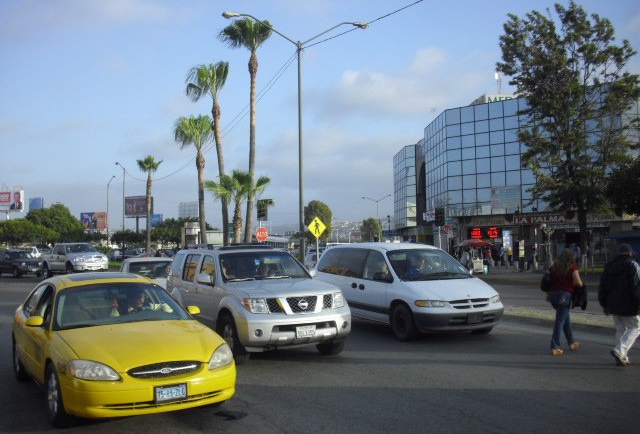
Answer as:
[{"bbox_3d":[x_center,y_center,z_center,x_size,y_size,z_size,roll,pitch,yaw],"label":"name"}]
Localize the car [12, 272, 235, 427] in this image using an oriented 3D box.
[{"bbox_3d":[-2.592,1.430,8.614,1.880,1.430,5.000,1,-3,-29],"label":"car"}]

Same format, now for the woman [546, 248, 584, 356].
[{"bbox_3d":[3.774,1.307,10.800,0.600,1.660,0.550,-3,-3,37],"label":"woman"}]

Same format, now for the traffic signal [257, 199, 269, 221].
[{"bbox_3d":[-2.823,-0.319,34.500,0.500,1.050,0.360,-1,-2,-6],"label":"traffic signal"}]

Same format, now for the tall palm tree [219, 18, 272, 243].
[{"bbox_3d":[-3.732,-3.382,35.200,2.700,13.100,2.700,-1,-2,0],"label":"tall palm tree"}]

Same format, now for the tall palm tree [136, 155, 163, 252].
[{"bbox_3d":[-13.589,-0.359,56.000,2.100,9.100,2.100,-1,-2,0],"label":"tall palm tree"}]

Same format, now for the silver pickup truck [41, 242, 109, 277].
[{"bbox_3d":[-13.262,2.421,37.800,2.000,1.900,5.700,1,-3,-38],"label":"silver pickup truck"}]

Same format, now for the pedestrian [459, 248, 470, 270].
[{"bbox_3d":[8.668,2.582,42.000,0.450,1.600,0.550,0,-2,-13],"label":"pedestrian"}]

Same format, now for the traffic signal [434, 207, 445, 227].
[{"bbox_3d":[6.293,0.026,37.000,0.480,1.050,0.360,-1,-2,9],"label":"traffic signal"}]

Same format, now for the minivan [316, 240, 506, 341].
[{"bbox_3d":[1.666,1.440,14.351,1.960,1.760,4.950,0,-3,-25],"label":"minivan"}]

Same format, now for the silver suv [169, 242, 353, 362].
[{"bbox_3d":[-1.216,1.377,12.275,1.900,1.800,4.760,0,-3,-28],"label":"silver suv"}]

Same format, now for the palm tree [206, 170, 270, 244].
[{"bbox_3d":[-4.176,0.410,36.000,3.250,5.700,3.100,-1,-2,0],"label":"palm tree"}]

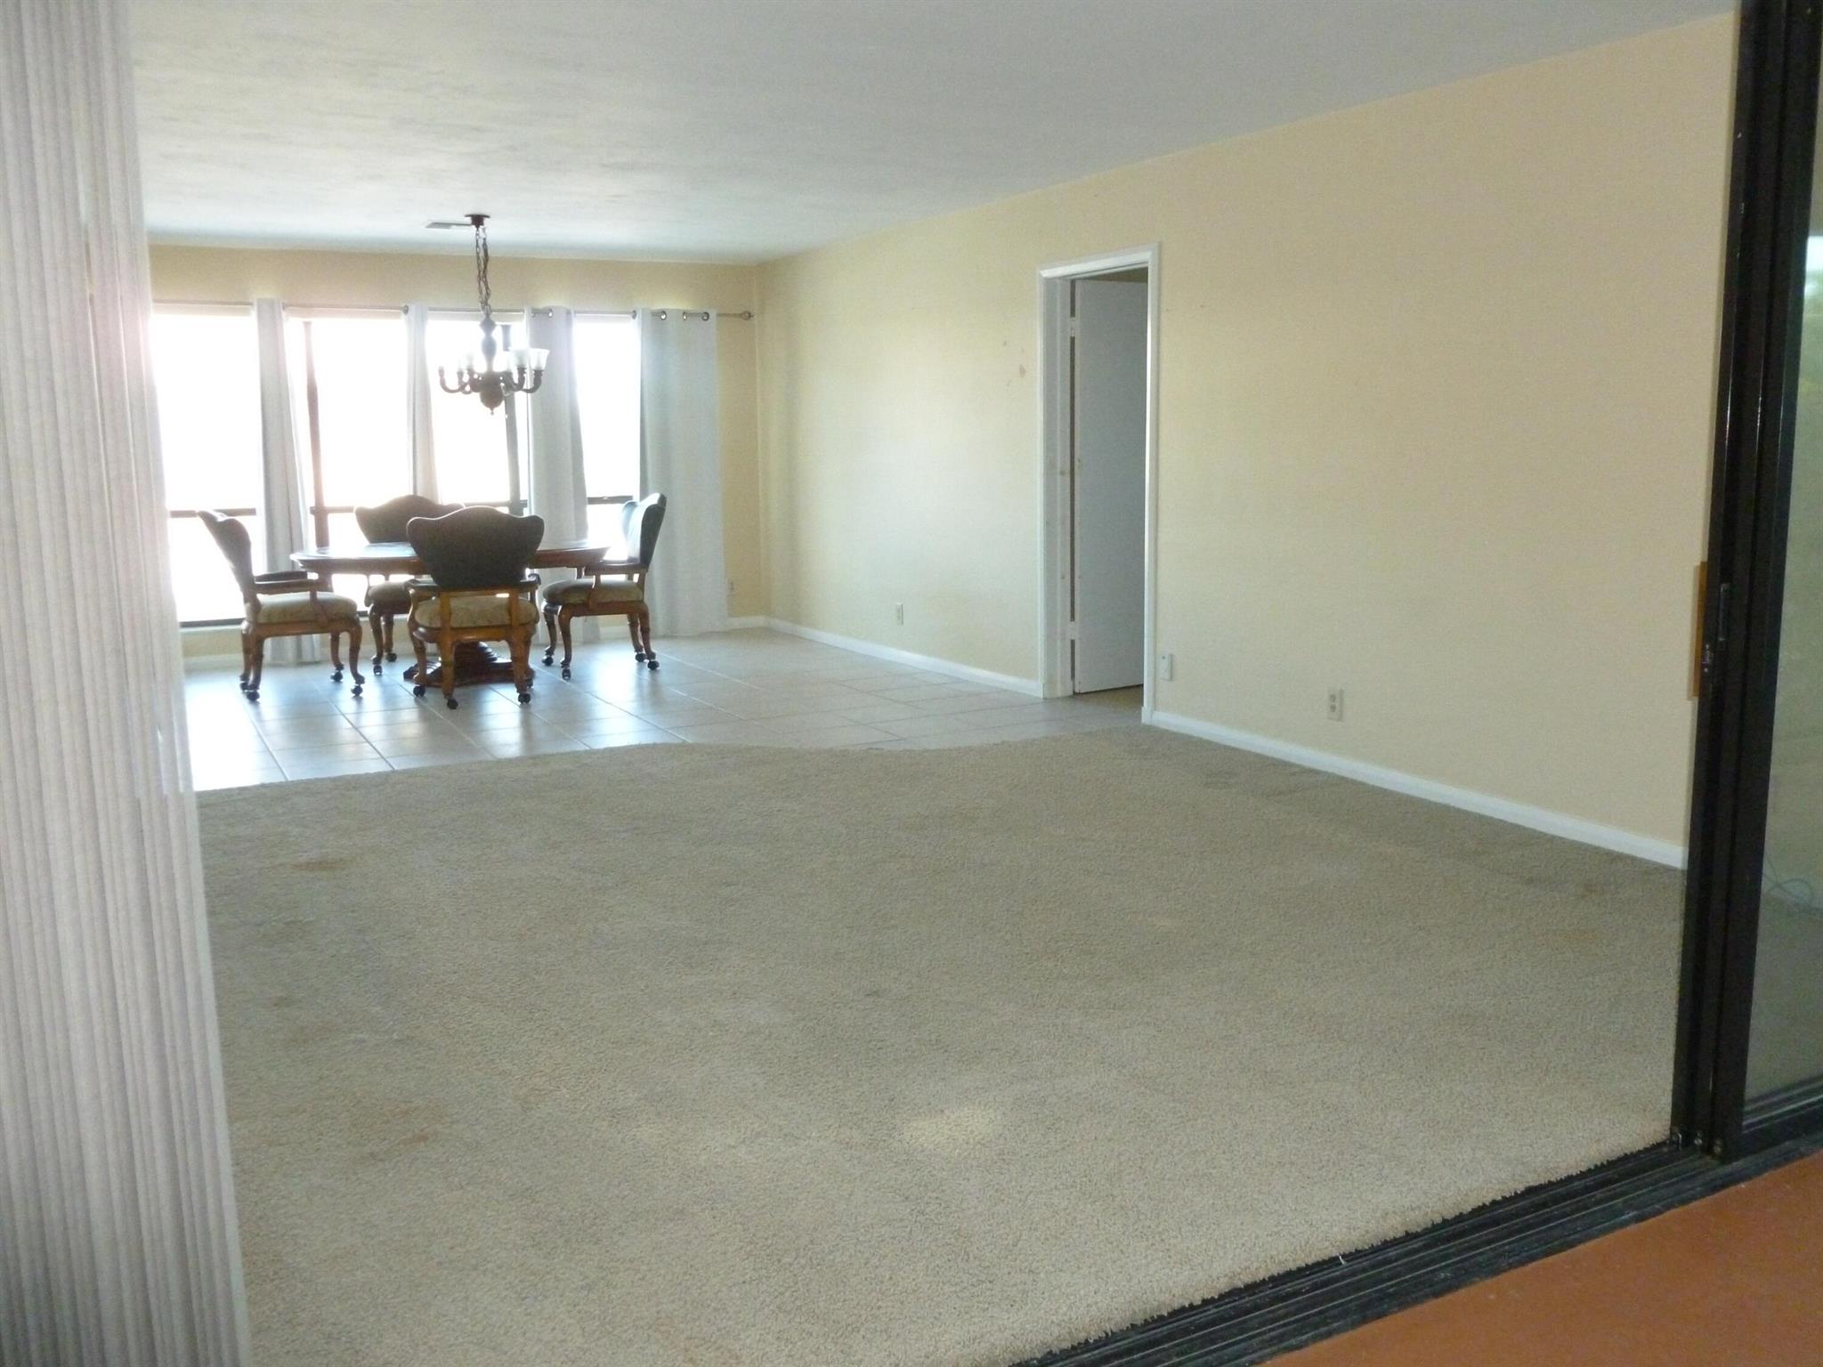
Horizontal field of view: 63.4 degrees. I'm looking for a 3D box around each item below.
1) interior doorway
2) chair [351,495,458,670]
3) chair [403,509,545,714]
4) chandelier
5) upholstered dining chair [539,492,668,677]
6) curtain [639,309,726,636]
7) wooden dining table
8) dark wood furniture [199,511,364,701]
[{"bbox_3d":[0.920,-0.908,6.907,0.170,2.100,0.920,-7,11,-29],"label":"interior doorway"},{"bbox_3d":[-2.927,-0.607,8.788,0.660,1.005,0.700,-5,11,-22],"label":"chair"},{"bbox_3d":[-2.225,-0.406,7.562,0.660,1.005,0.700,-5,11,-24],"label":"chair"},{"bbox_3d":[-2.180,-1.877,7.550,0.580,0.990,0.580,-7,11,-29],"label":"chandelier"},{"bbox_3d":[-1.745,-0.578,8.498,0.700,1.005,0.660,-5,11,-23],"label":"upholstered dining chair"},{"bbox_3d":[-1.514,-1.374,9.752,0.580,2.130,0.130,-7,11,-29],"label":"curtain"},{"bbox_3d":[-2.528,-0.386,8.223,1.600,0.750,1.180,-7,11,-29],"label":"wooden dining table"},{"bbox_3d":[-3.371,-0.441,7.888,0.700,1.005,0.660,-7,11,-30],"label":"dark wood furniture"}]

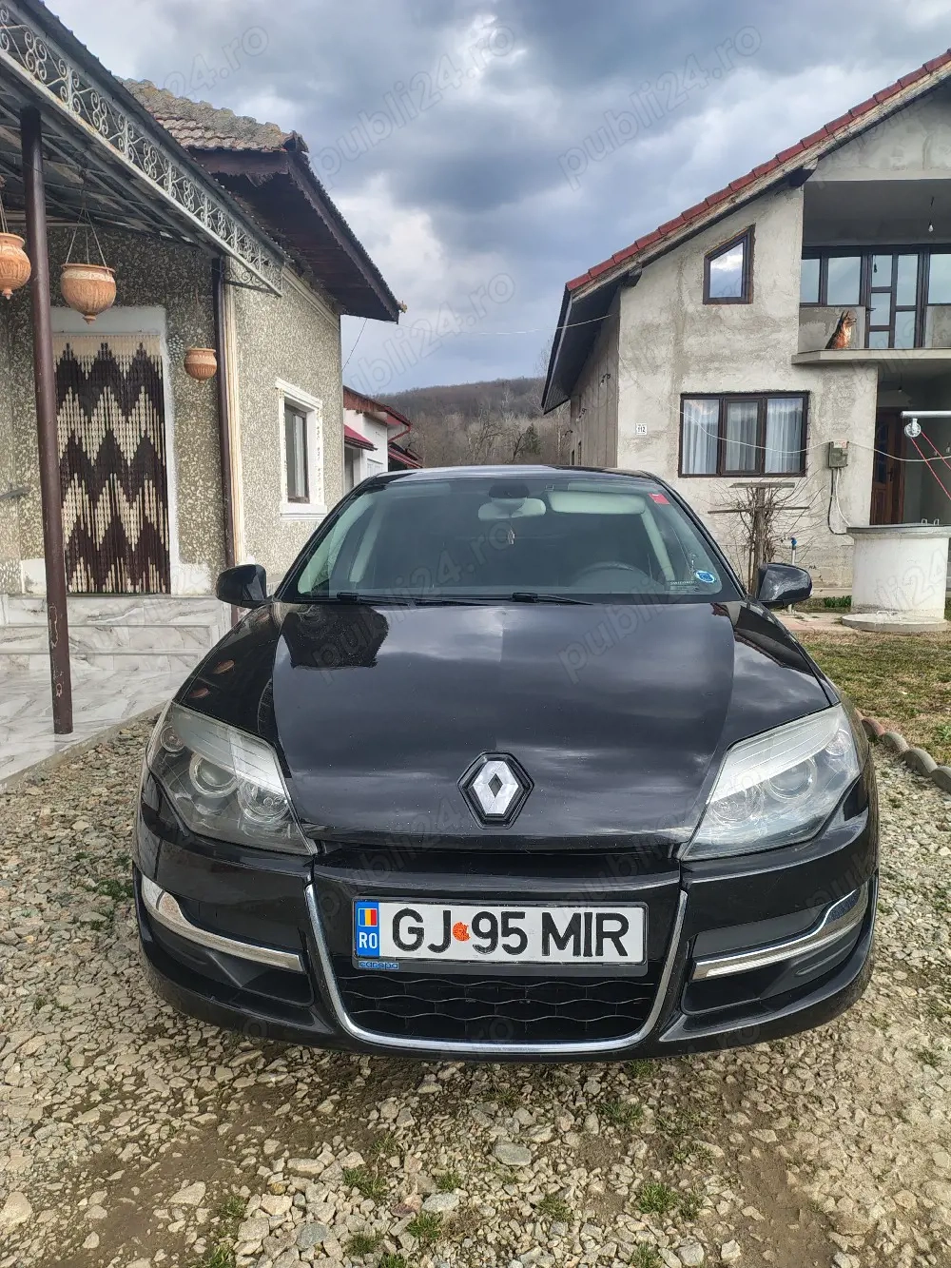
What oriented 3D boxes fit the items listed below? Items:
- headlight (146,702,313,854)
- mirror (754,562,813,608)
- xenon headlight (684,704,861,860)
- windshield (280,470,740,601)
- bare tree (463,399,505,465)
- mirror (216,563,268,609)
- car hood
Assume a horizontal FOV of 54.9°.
[{"bbox_3d":[-0.532,0.289,2.008,0.490,0.220,0.450,1,7,11],"label":"headlight"},{"bbox_3d":[1.058,-0.166,3.160,0.210,0.160,0.140,0,7,3],"label":"mirror"},{"bbox_3d":[0.666,0.292,1.937,0.490,0.220,0.450,-1,7,-5],"label":"xenon headlight"},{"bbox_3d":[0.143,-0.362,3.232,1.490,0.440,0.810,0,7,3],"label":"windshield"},{"bbox_3d":[0.506,-10.619,55.000,2.500,7.200,2.500,-1,7,0],"label":"bare tree"},{"bbox_3d":[-0.825,-0.167,3.250,0.210,0.160,0.140,0,7,3],"label":"mirror"},{"bbox_3d":[0.085,0.130,2.265,1.480,0.370,1.270,0,7,3],"label":"car hood"}]

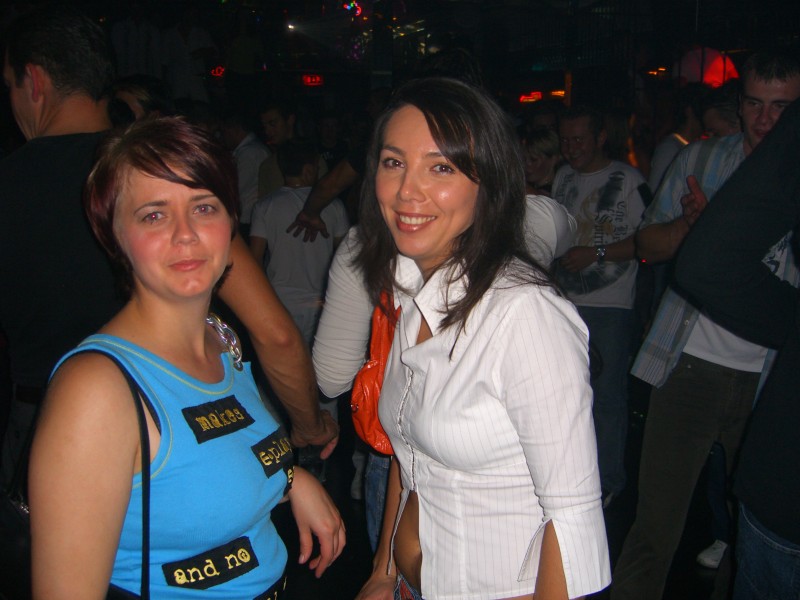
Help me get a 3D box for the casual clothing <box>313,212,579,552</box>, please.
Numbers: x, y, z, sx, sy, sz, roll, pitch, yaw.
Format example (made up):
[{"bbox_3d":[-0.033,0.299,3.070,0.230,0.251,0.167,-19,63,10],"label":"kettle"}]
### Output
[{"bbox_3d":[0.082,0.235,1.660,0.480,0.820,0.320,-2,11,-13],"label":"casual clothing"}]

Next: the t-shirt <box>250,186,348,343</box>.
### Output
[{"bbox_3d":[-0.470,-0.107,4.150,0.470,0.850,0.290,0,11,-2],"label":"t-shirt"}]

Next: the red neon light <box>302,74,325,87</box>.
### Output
[{"bbox_3d":[-0.985,-2.500,10.000,0.260,0.150,0.060,-1,11,-3],"label":"red neon light"}]

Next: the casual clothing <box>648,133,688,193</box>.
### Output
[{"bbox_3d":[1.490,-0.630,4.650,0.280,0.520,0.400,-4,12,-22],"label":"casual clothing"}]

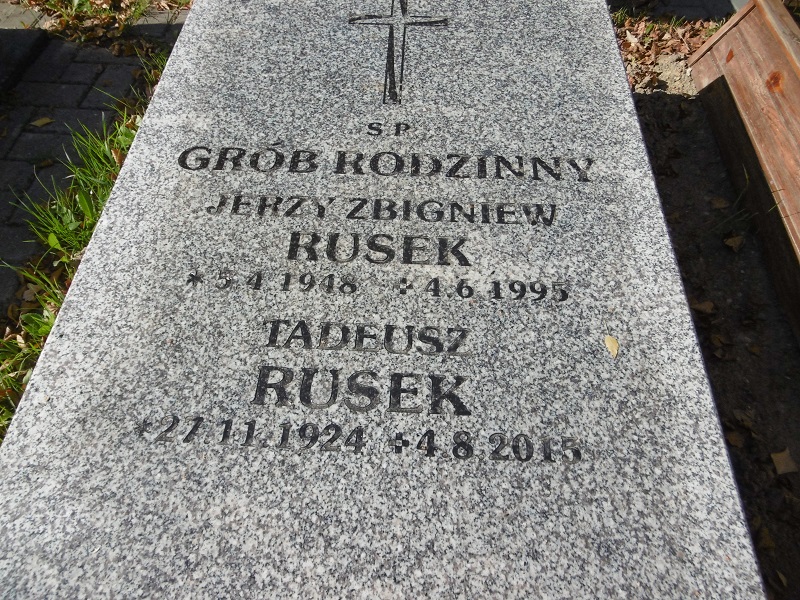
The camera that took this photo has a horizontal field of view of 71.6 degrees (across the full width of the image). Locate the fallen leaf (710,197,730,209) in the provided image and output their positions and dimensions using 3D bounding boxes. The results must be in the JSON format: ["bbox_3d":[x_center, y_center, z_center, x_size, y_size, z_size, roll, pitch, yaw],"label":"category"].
[{"bbox_3d":[0.743,-0.226,1.294,0.044,0.010,0.031,-16,57,-12],"label":"fallen leaf"}]

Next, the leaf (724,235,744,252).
[{"bbox_3d":[0.741,-0.131,1.227,0.035,0.013,0.052,38,62,22],"label":"leaf"}]

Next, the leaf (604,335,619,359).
[{"bbox_3d":[0.273,0.060,0.712,0.015,0.005,0.032,-14,59,-9],"label":"leaf"}]

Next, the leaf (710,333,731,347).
[{"bbox_3d":[0.622,0.078,1.081,0.027,0.010,0.028,-12,57,-10],"label":"leaf"}]

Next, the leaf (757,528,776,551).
[{"bbox_3d":[0.575,0.376,0.874,0.026,0.010,0.032,-2,56,-3],"label":"leaf"}]

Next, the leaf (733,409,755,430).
[{"bbox_3d":[0.612,0.211,0.989,0.021,0.010,0.040,-31,62,-21],"label":"leaf"}]

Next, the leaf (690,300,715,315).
[{"bbox_3d":[0.614,0.017,1.121,0.049,0.012,0.029,-11,56,-9],"label":"leaf"}]

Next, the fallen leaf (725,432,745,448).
[{"bbox_3d":[0.586,0.243,0.966,0.027,0.010,0.029,7,56,3],"label":"fallen leaf"}]

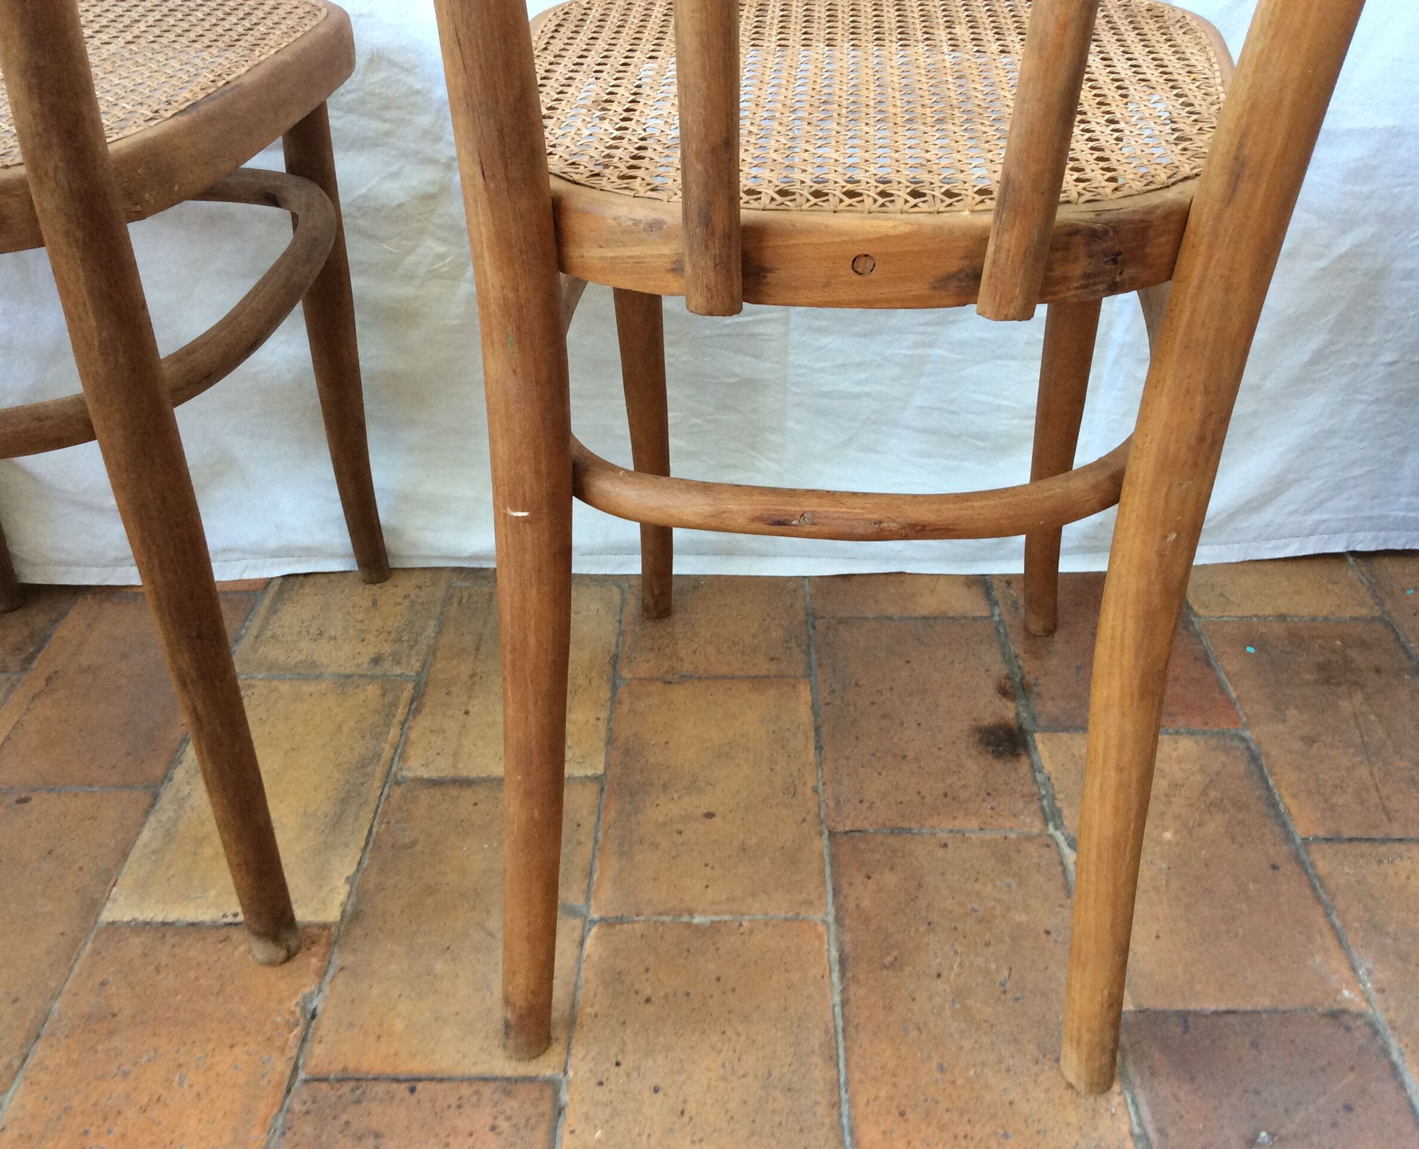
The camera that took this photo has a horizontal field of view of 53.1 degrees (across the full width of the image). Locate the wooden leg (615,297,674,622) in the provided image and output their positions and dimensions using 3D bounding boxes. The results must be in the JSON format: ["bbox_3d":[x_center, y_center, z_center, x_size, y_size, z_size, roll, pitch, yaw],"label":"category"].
[{"bbox_3d":[-0.047,-0.128,1.048,0.038,0.420,0.042,4,41,6],"label":"wooden leg"}]

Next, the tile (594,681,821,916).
[{"bbox_3d":[0.003,0.156,1.004,0.148,0.017,0.245,0,33,2],"label":"tile"}]

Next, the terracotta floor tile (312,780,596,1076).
[{"bbox_3d":[-0.154,0.221,0.909,0.149,0.017,0.249,0,33,2],"label":"terracotta floor tile"}]

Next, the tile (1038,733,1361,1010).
[{"bbox_3d":[0.312,0.192,0.938,0.150,0.017,0.250,0,33,2],"label":"tile"}]

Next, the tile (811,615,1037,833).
[{"bbox_3d":[0.159,0.112,1.067,0.150,0.017,0.246,0,33,2],"label":"tile"}]

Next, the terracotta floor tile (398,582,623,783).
[{"bbox_3d":[-0.149,0.085,1.121,0.149,0.017,0.246,0,33,2],"label":"terracotta floor tile"}]

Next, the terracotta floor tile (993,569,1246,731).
[{"bbox_3d":[0.318,0.053,1.153,0.150,0.017,0.247,0,33,2],"label":"terracotta floor tile"}]

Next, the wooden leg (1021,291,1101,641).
[{"bbox_3d":[0.251,-0.117,1.019,0.038,0.420,0.042,1,41,8],"label":"wooden leg"}]

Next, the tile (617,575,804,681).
[{"bbox_3d":[0.008,0.019,1.216,0.148,0.017,0.247,0,33,2],"label":"tile"}]

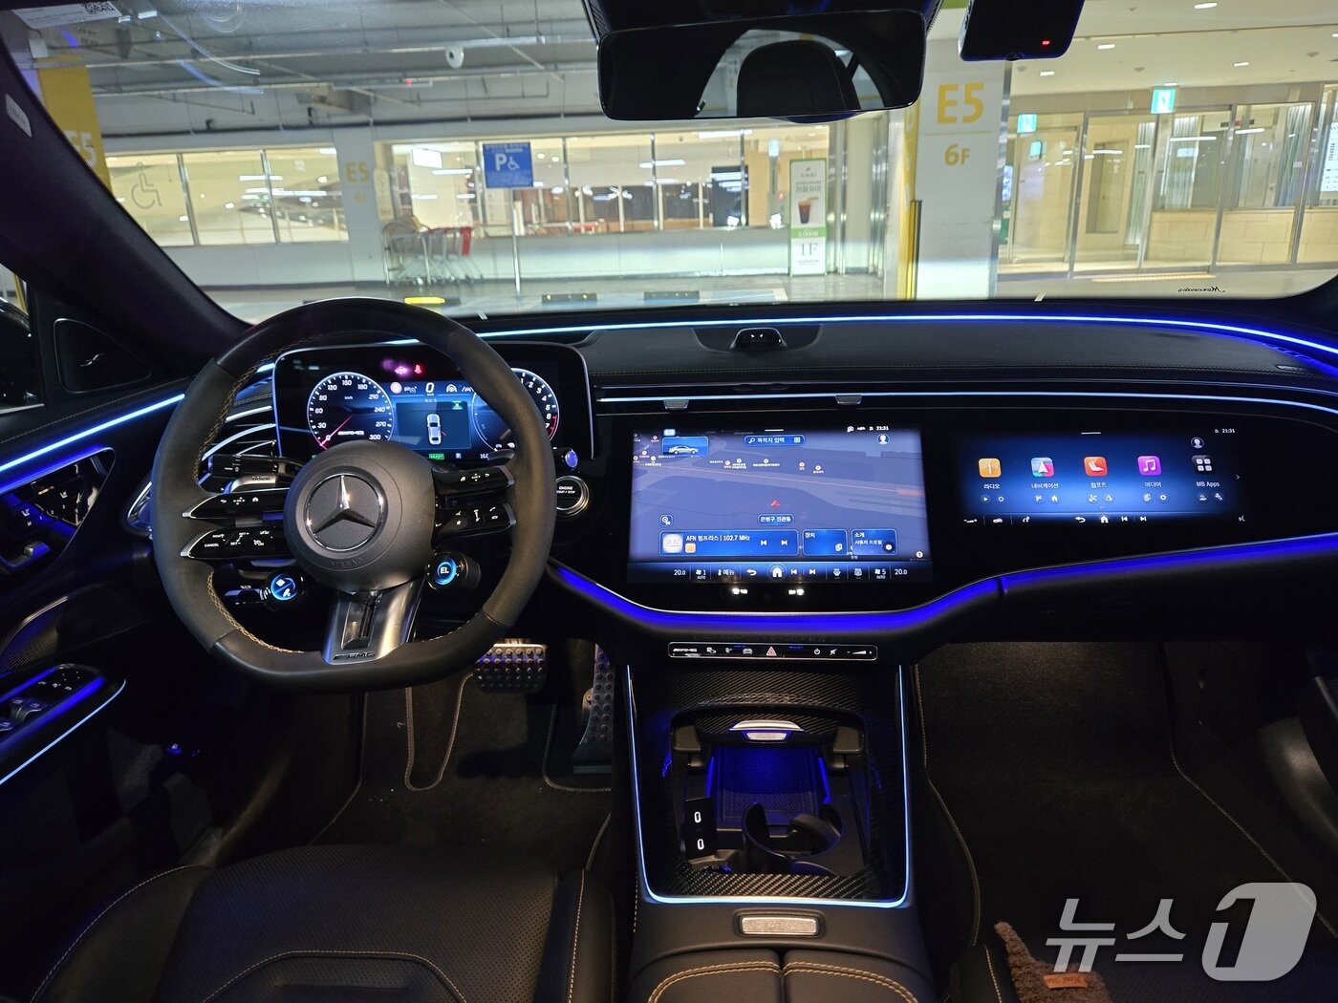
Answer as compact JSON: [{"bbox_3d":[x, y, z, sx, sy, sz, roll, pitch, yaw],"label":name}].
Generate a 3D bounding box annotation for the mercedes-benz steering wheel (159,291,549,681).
[{"bbox_3d":[-0.281,-0.009,0.815,0.370,0.353,0.100,0,-9,5],"label":"mercedes-benz steering wheel"}]

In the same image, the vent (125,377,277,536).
[{"bbox_3d":[-0.492,-0.046,0.940,0.140,0.145,0.050,-8,5,-22],"label":"vent"}]

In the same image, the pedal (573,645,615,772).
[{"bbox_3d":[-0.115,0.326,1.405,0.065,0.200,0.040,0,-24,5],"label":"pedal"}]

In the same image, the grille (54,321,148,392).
[{"bbox_3d":[-0.586,-0.150,0.920,0.020,0.072,0.108,6,17,24],"label":"grille"}]

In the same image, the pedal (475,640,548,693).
[{"bbox_3d":[-0.244,0.255,1.360,0.112,0.078,0.035,0,-12,5],"label":"pedal"}]

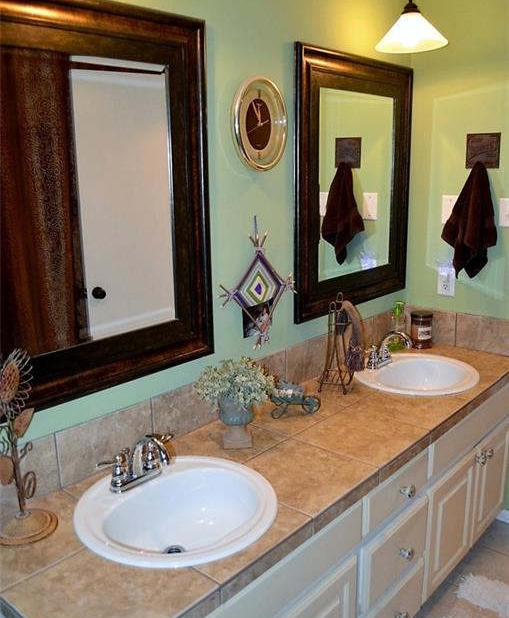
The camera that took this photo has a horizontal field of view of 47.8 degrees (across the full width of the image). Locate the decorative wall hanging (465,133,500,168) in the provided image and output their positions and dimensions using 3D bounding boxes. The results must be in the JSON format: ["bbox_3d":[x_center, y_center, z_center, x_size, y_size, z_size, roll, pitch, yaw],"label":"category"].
[{"bbox_3d":[0.931,-0.643,2.344,0.143,0.141,0.018,10,16,40],"label":"decorative wall hanging"}]

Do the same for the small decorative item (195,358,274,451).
[{"bbox_3d":[-0.056,0.260,1.639,0.213,0.253,0.210,-2,12,-5],"label":"small decorative item"}]

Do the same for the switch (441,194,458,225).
[{"bbox_3d":[0.840,-0.427,2.480,0.080,0.123,0.013,10,16,40],"label":"switch"}]

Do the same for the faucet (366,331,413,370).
[{"bbox_3d":[0.532,0.163,2.261,0.140,0.140,0.230,10,16,40],"label":"faucet"}]

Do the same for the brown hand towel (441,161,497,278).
[{"bbox_3d":[0.887,-0.373,2.406,0.220,0.473,0.070,10,16,40],"label":"brown hand towel"}]

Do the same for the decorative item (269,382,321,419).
[{"bbox_3d":[0.127,0.300,1.838,0.163,0.085,0.083,-3,13,-8],"label":"decorative item"}]

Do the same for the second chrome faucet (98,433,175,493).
[{"bbox_3d":[-0.253,0.365,1.388,0.140,0.140,0.230,10,16,40],"label":"second chrome faucet"}]

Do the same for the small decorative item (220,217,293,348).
[{"bbox_3d":[0.017,-0.085,1.864,0.043,0.425,0.365,10,16,40],"label":"small decorative item"}]

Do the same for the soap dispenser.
[{"bbox_3d":[0.626,0.078,2.538,0.073,0.205,0.062,-3,13,-12],"label":"soap dispenser"}]

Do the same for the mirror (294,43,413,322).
[{"bbox_3d":[0.414,-0.474,2.257,0.040,0.946,0.801,10,16,40],"label":"mirror"}]

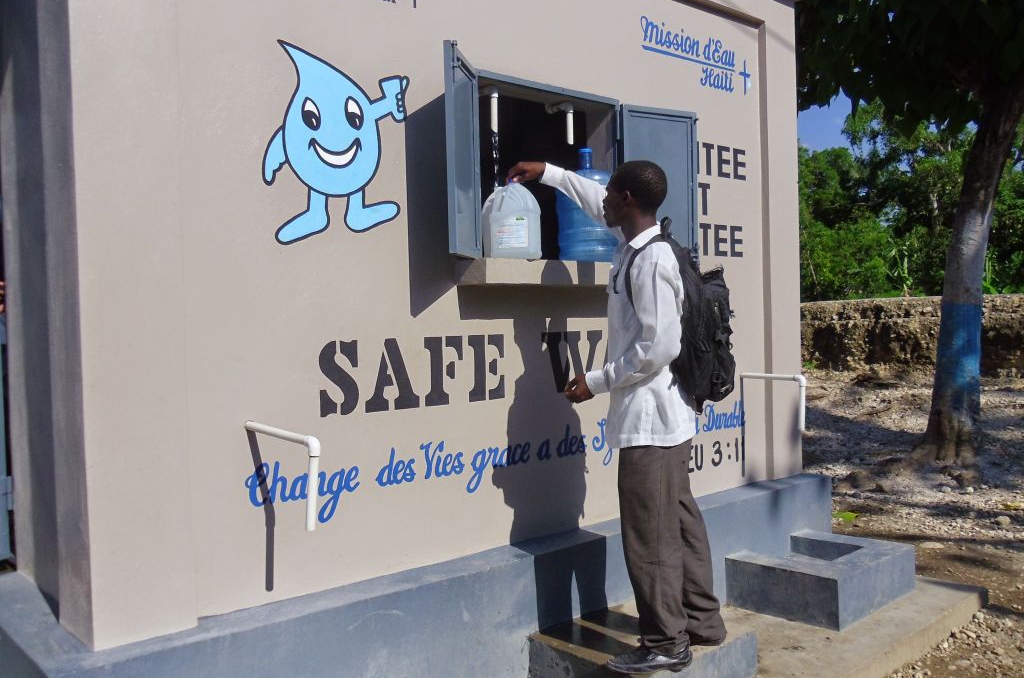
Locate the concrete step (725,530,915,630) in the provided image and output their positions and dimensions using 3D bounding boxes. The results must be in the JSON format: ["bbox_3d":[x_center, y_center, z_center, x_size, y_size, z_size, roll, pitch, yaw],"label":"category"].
[{"bbox_3d":[1.461,1.109,4.301,0.772,0.220,0.536,-2,1,-42],"label":"concrete step"}]

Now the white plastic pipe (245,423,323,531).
[{"bbox_3d":[-0.689,0.407,2.752,0.343,0.302,0.036,-1,1,41],"label":"white plastic pipe"}]

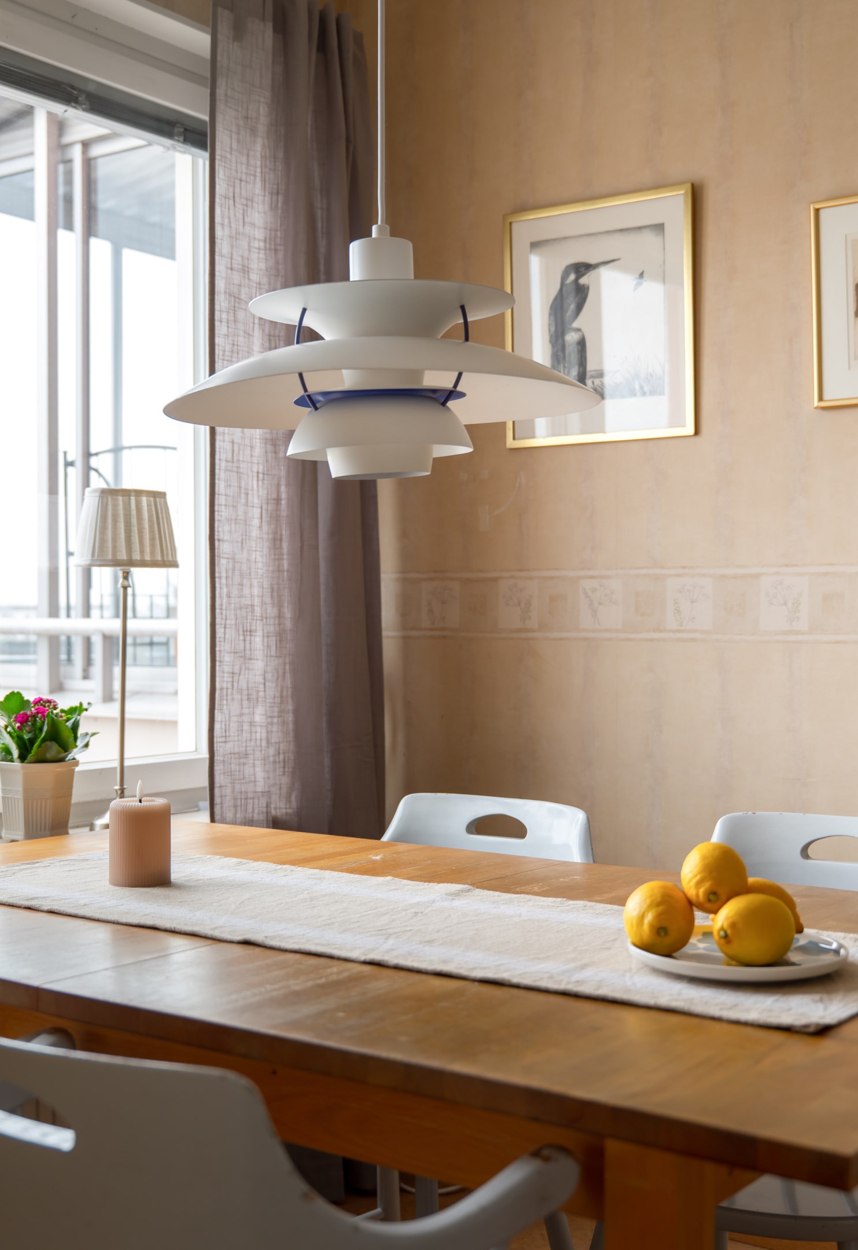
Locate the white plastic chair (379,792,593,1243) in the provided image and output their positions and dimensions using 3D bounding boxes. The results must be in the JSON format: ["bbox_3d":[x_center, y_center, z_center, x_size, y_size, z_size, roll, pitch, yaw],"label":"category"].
[{"bbox_3d":[-0.034,0.667,2.296,0.530,0.788,0.530,0,0,37],"label":"white plastic chair"}]

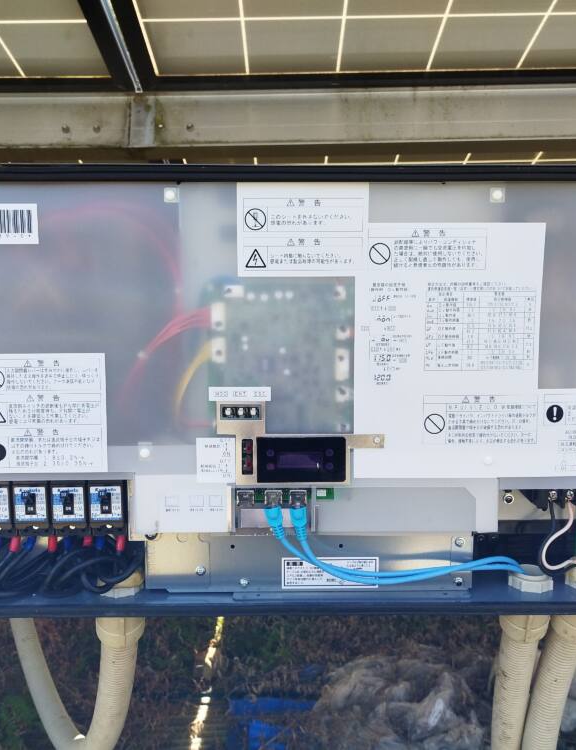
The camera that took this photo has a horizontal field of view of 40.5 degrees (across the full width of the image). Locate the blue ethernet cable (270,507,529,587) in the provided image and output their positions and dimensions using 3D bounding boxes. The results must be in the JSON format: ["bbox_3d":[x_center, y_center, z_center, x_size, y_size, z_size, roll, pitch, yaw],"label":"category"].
[{"bbox_3d":[0.099,0.158,0.734,0.244,0.075,0.050,0,7,0],"label":"blue ethernet cable"}]

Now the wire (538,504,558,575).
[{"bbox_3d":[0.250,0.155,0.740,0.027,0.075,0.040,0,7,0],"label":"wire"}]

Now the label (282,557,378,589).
[{"bbox_3d":[0.041,0.189,0.743,0.092,0.031,0.002,0,7,0],"label":"label"}]

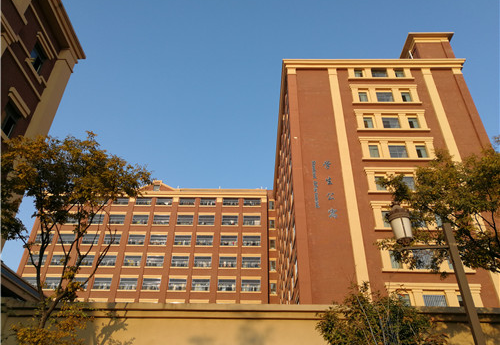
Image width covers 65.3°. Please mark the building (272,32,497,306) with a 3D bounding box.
[{"bbox_3d":[13.435,8.510,45.610,19.527,41.035,29.573,0,-34,1],"label":"building"}]

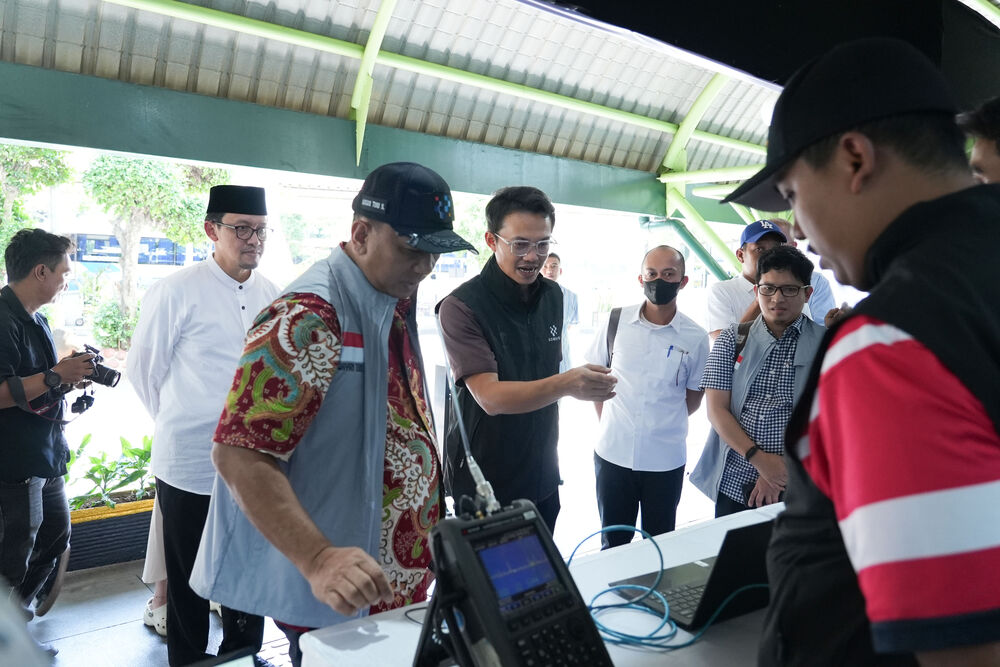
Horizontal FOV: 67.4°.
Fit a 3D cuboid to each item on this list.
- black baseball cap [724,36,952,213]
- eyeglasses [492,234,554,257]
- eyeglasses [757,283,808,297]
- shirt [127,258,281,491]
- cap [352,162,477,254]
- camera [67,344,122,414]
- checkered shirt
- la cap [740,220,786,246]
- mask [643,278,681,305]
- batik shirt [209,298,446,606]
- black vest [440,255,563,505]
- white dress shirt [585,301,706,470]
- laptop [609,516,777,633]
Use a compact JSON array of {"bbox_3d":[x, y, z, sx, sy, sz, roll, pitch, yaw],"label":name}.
[{"bbox_3d":[0.370,-0.245,0.861,0.258,0.137,0.170,-12,-5,37],"label":"black baseball cap"},{"bbox_3d":[0.065,-0.247,2.070,0.142,0.045,0.145,-1,19,-28],"label":"eyeglasses"},{"bbox_3d":[0.929,-0.145,2.450,0.142,0.042,0.145,3,10,36],"label":"eyeglasses"},{"bbox_3d":[-0.940,0.139,2.420,0.320,0.740,0.510,4,5,43],"label":"shirt"},{"bbox_3d":[-0.166,-0.242,1.440,0.258,0.145,0.172,27,15,27],"label":"cap"},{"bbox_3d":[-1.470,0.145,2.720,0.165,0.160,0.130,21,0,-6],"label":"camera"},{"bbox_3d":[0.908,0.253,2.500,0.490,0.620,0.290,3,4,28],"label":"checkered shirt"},{"bbox_3d":[1.054,-0.394,3.000,0.170,0.135,0.255,1,11,0],"label":"la cap"},{"bbox_3d":[0.605,-0.161,2.800,0.145,0.110,0.090,2,6,18],"label":"mask"},{"bbox_3d":[-0.327,0.205,1.490,0.380,0.710,0.520,12,9,36],"label":"batik shirt"},{"bbox_3d":[0.007,0.130,2.120,0.430,0.670,0.280,-2,5,-42],"label":"black vest"},{"bbox_3d":[0.559,0.196,2.880,0.460,0.650,0.270,2,3,19],"label":"white dress shirt"},{"bbox_3d":[0.467,0.453,1.574,0.345,0.225,0.316,-1,4,-32],"label":"laptop"}]

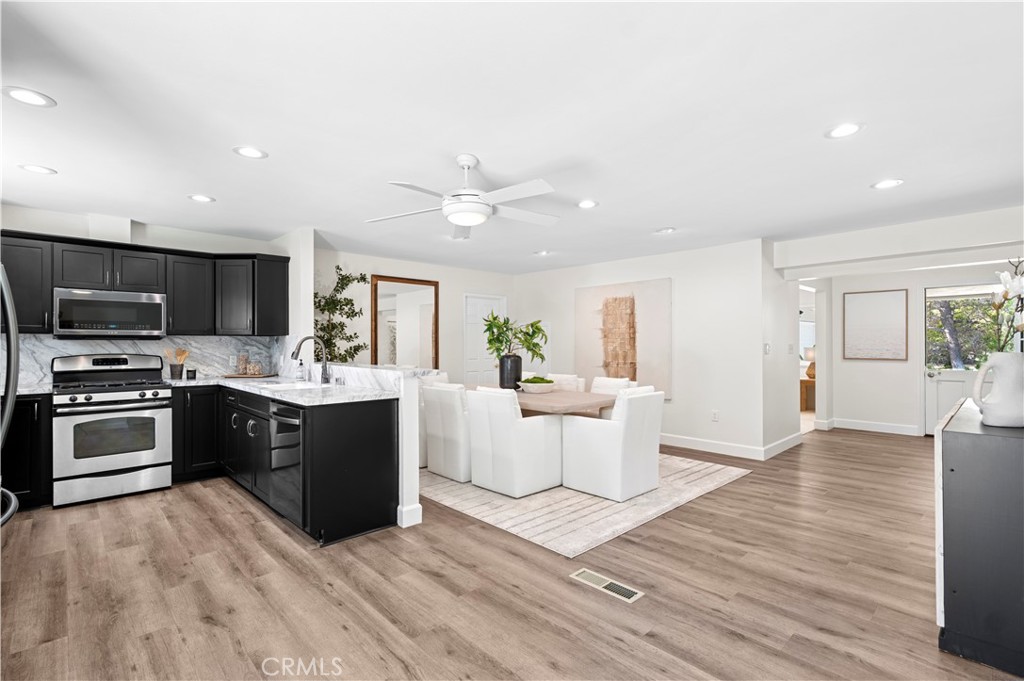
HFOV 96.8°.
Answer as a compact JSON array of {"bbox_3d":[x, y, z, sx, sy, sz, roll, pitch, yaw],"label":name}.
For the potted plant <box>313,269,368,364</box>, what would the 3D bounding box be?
[{"bbox_3d":[-2.036,0.236,5.346,0.766,2.211,0.790,1,-1,-43],"label":"potted plant"}]

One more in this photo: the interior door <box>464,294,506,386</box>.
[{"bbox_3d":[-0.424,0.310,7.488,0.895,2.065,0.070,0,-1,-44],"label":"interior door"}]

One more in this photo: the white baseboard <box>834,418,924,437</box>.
[{"bbox_3d":[5.206,1.245,6.529,0.020,0.153,0.966,1,-1,-43],"label":"white baseboard"}]

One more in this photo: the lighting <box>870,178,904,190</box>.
[{"bbox_3d":[2.694,-1.112,3.265,0.195,0.025,0.195,0,-1,-44],"label":"lighting"}]

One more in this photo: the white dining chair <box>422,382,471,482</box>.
[{"bbox_3d":[-0.446,0.878,4.615,0.636,0.883,0.600,1,-1,-43],"label":"white dining chair"}]

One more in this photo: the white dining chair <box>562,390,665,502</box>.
[{"bbox_3d":[0.893,0.872,4.032,0.567,0.880,0.675,0,-1,-44],"label":"white dining chair"}]

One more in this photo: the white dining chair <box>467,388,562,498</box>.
[{"bbox_3d":[0.037,0.874,4.125,0.650,0.880,0.575,0,-1,-44],"label":"white dining chair"}]

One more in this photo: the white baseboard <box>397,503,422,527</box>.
[{"bbox_3d":[-0.736,1.245,3.266,0.157,0.138,0.102,0,-1,-44],"label":"white baseboard"}]

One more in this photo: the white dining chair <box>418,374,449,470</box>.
[{"bbox_3d":[-0.947,0.882,5.035,0.650,0.880,0.570,0,-1,-44],"label":"white dining chair"}]

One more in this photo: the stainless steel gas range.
[{"bbox_3d":[-3.539,0.727,4.048,0.760,1.195,0.690,0,-1,-44],"label":"stainless steel gas range"}]

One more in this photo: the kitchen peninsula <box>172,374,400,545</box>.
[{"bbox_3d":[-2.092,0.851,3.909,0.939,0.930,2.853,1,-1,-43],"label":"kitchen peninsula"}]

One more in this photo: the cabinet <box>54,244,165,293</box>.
[{"bbox_3d":[-3.678,-0.634,4.189,0.760,0.380,0.310,0,-1,-44],"label":"cabinet"}]

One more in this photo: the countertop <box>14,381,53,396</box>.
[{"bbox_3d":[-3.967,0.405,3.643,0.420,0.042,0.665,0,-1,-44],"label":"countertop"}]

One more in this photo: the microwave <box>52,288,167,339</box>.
[{"bbox_3d":[-3.676,-0.232,4.189,0.756,0.420,0.389,1,-1,-43],"label":"microwave"}]

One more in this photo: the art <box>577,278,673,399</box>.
[{"bbox_3d":[1.472,-0.007,6.253,0.043,1.544,1.538,1,-1,-43],"label":"art"}]

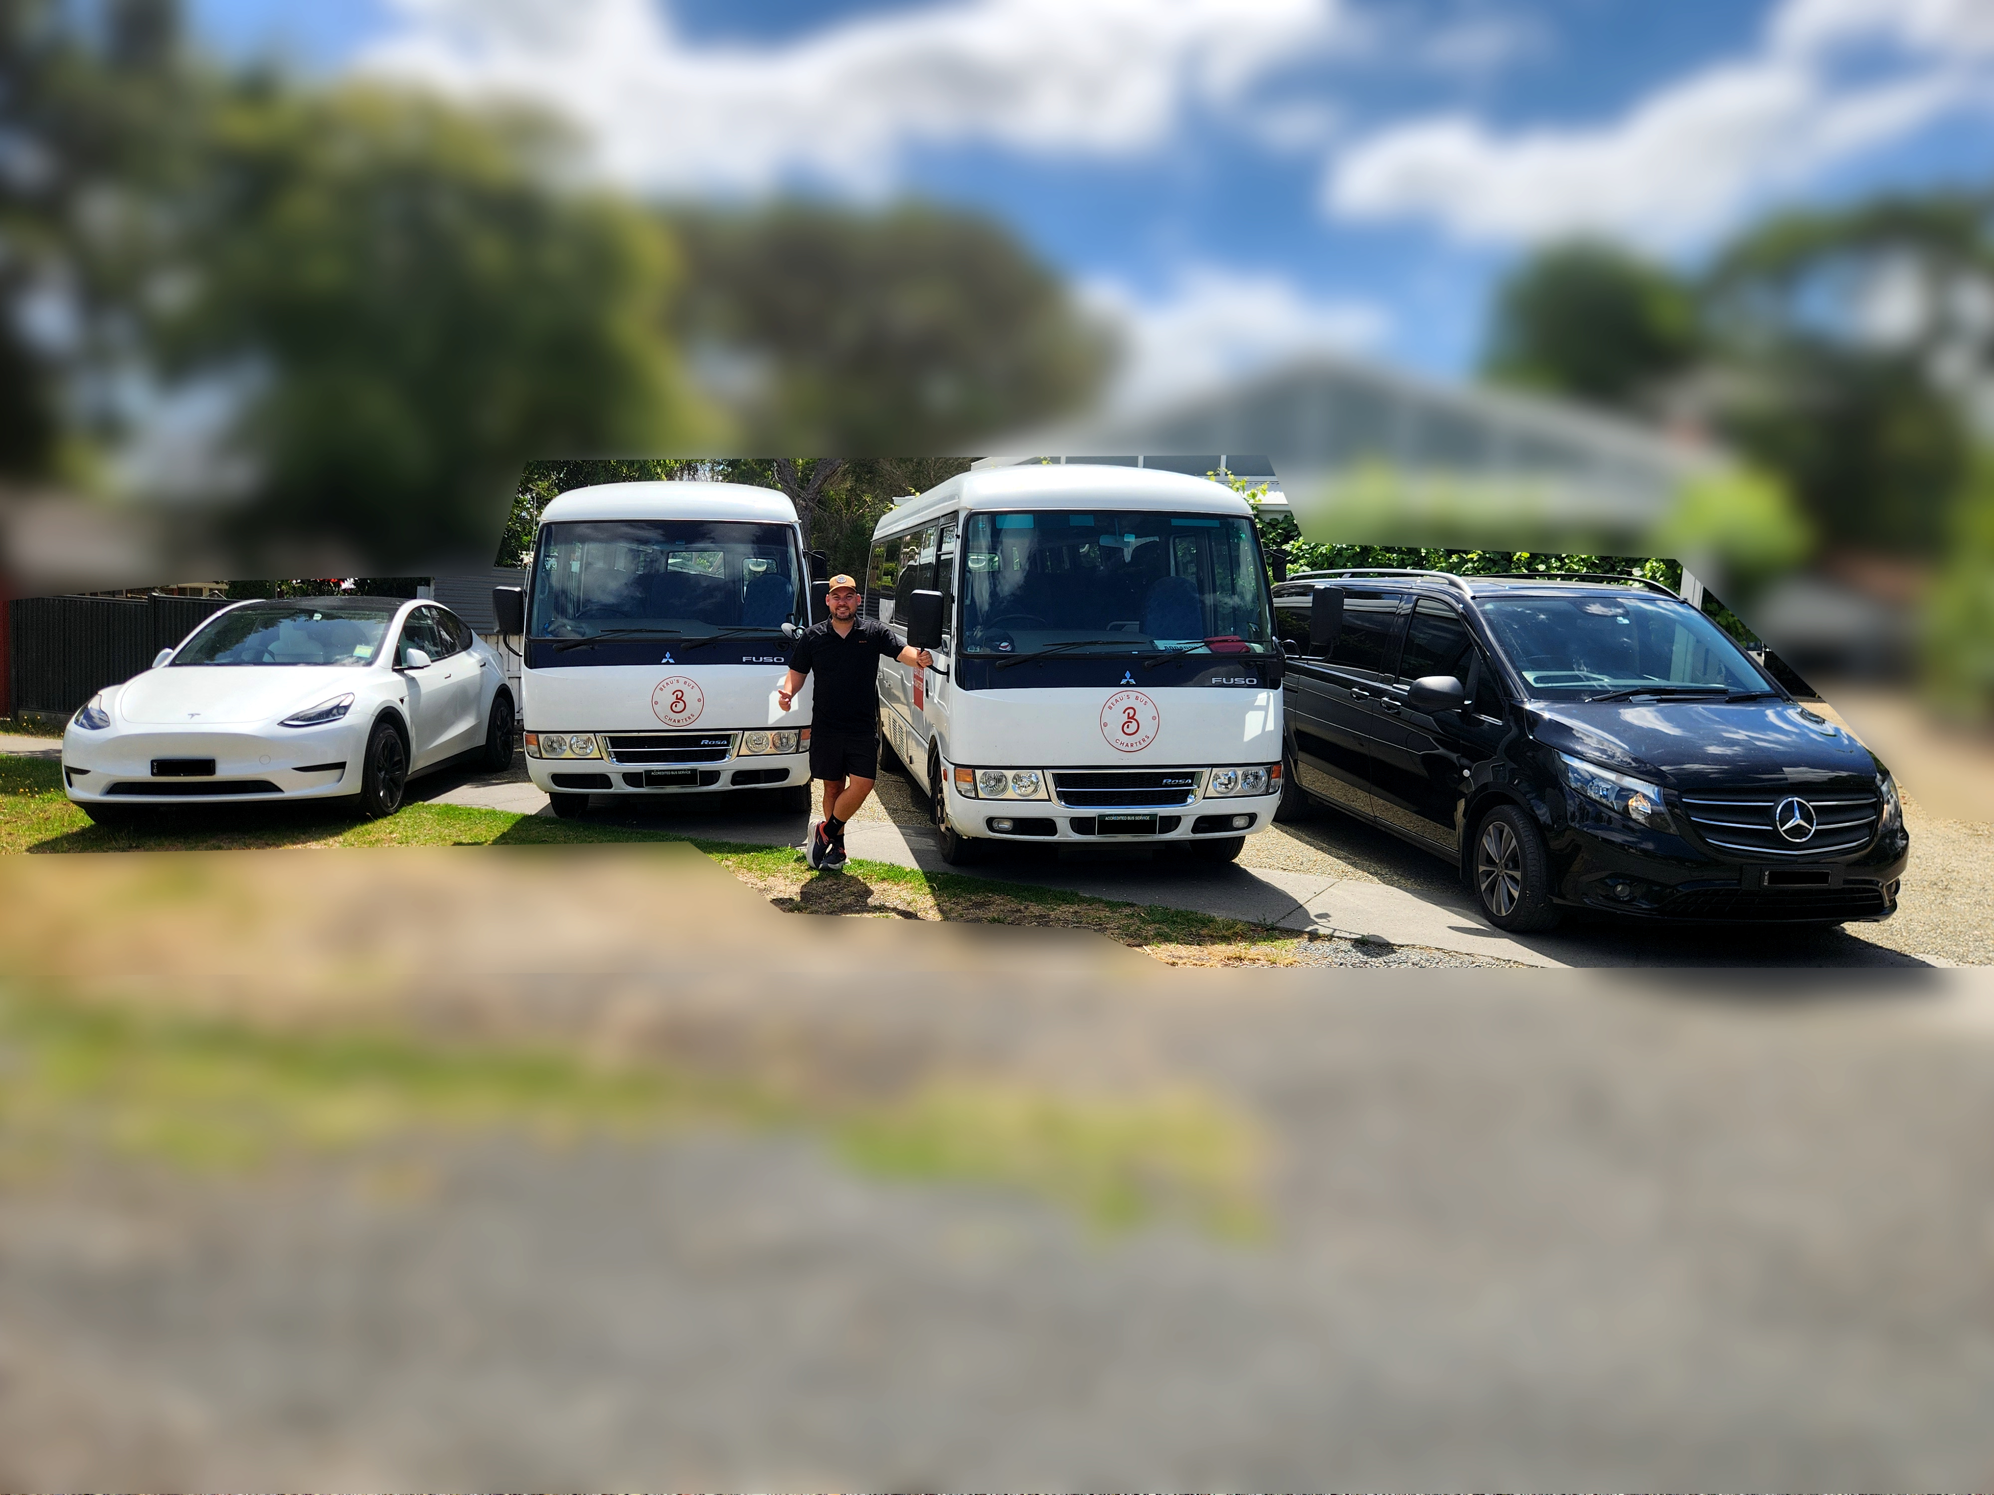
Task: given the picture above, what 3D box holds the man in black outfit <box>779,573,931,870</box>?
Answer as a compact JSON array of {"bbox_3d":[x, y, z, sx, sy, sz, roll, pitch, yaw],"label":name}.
[{"bbox_3d":[-0.881,-0.171,8.237,0.980,1.801,0.450,0,7,-4],"label":"man in black outfit"}]

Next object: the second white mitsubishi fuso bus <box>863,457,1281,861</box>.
[{"bbox_3d":[0.138,-0.887,11.296,2.050,2.650,7.700,0,7,-10],"label":"second white mitsubishi fuso bus"}]

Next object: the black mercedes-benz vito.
[{"bbox_3d":[3.332,-0.180,8.557,1.980,1.910,5.140,0,7,-8],"label":"black mercedes-benz vito"}]

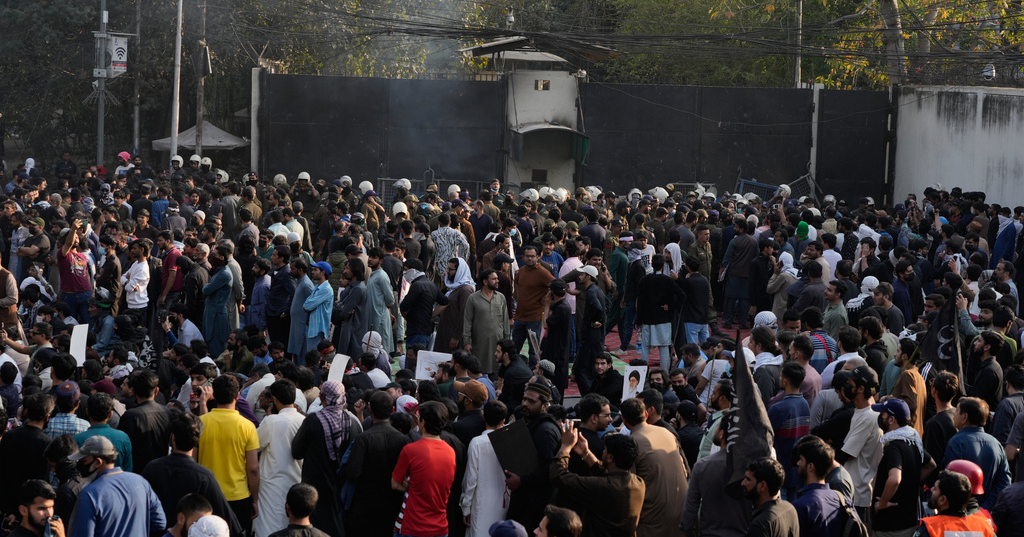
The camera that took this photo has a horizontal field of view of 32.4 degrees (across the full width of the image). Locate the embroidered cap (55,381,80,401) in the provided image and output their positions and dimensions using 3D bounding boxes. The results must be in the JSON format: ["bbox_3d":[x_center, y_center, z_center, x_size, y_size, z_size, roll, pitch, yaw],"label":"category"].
[{"bbox_3d":[-3.228,0.883,12.800,0.175,0.100,0.185,1,19,-2],"label":"embroidered cap"}]

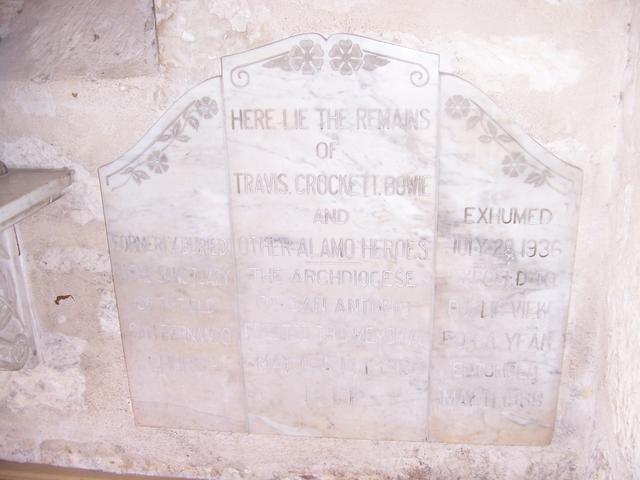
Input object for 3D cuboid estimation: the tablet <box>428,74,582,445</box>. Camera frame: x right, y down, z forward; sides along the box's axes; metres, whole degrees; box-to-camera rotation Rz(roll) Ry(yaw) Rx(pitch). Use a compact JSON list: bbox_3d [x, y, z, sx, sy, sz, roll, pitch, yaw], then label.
[{"bbox_3d":[0.415,0.082,1.530,0.308,0.913,0.030,1,19,6],"label":"tablet"}]

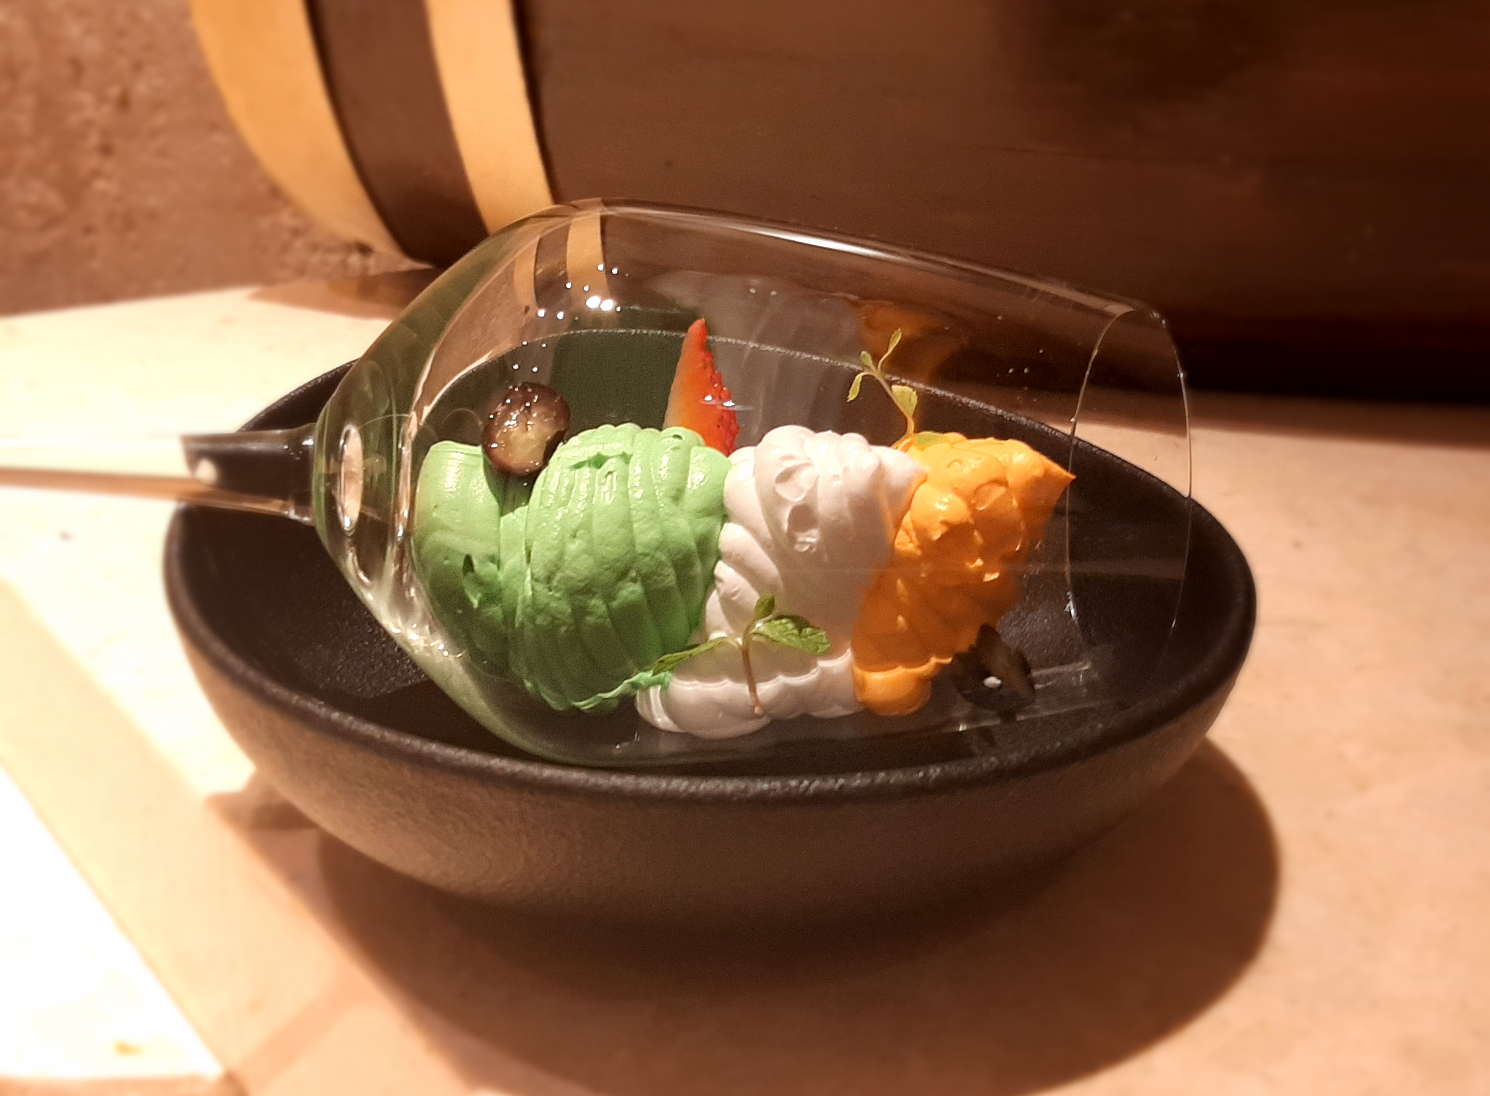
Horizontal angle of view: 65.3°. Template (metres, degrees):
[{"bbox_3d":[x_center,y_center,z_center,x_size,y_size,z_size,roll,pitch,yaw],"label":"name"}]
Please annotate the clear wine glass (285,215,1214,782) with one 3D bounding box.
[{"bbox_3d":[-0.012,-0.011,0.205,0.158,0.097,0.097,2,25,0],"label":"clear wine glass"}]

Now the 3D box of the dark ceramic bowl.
[{"bbox_3d":[-0.007,0.014,0.224,0.186,0.055,0.186,5,25,0],"label":"dark ceramic bowl"}]

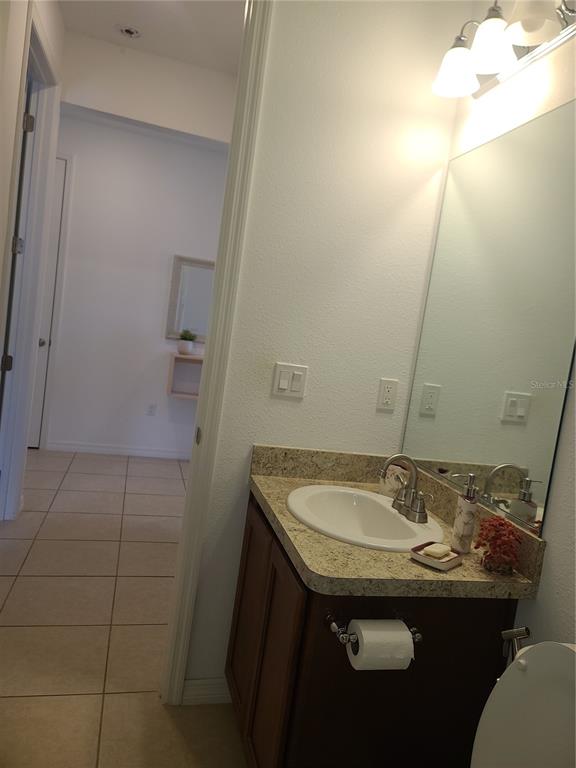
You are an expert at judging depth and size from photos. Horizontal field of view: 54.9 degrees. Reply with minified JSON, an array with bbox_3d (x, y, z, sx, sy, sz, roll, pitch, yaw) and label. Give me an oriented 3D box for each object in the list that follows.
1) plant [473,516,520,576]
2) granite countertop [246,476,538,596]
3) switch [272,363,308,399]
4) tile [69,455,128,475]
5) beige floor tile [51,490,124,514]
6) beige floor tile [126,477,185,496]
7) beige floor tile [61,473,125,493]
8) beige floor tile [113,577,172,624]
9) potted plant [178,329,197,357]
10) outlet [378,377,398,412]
[{"bbox_3d":[0.515,0.395,1.375,0.108,0.125,0.108,6,6,-15],"label":"plant"},{"bbox_3d":[0.234,0.415,1.633,0.564,0.041,0.786,6,6,-15],"label":"granite countertop"},{"bbox_3d":[0.009,-0.009,1.921,0.116,0.116,0.012,6,5,-15],"label":"switch"},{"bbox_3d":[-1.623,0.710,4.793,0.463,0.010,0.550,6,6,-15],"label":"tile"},{"bbox_3d":[-1.384,0.830,3.872,0.459,0.010,0.455,6,5,-15],"label":"beige floor tile"},{"bbox_3d":[-1.049,0.821,4.428,0.463,0.010,0.455,6,6,-15],"label":"beige floor tile"},{"bbox_3d":[-1.498,0.774,4.310,0.459,0.010,0.455,6,5,-15],"label":"beige floor tile"},{"bbox_3d":[-0.598,1.044,2.679,0.459,0.010,0.455,6,5,-15],"label":"beige floor tile"},{"bbox_3d":[-0.916,-0.378,5.078,0.150,0.225,0.150,6,5,-15],"label":"potted plant"},{"bbox_3d":[0.363,0.040,2.019,0.072,0.116,0.010,6,5,-15],"label":"outlet"}]

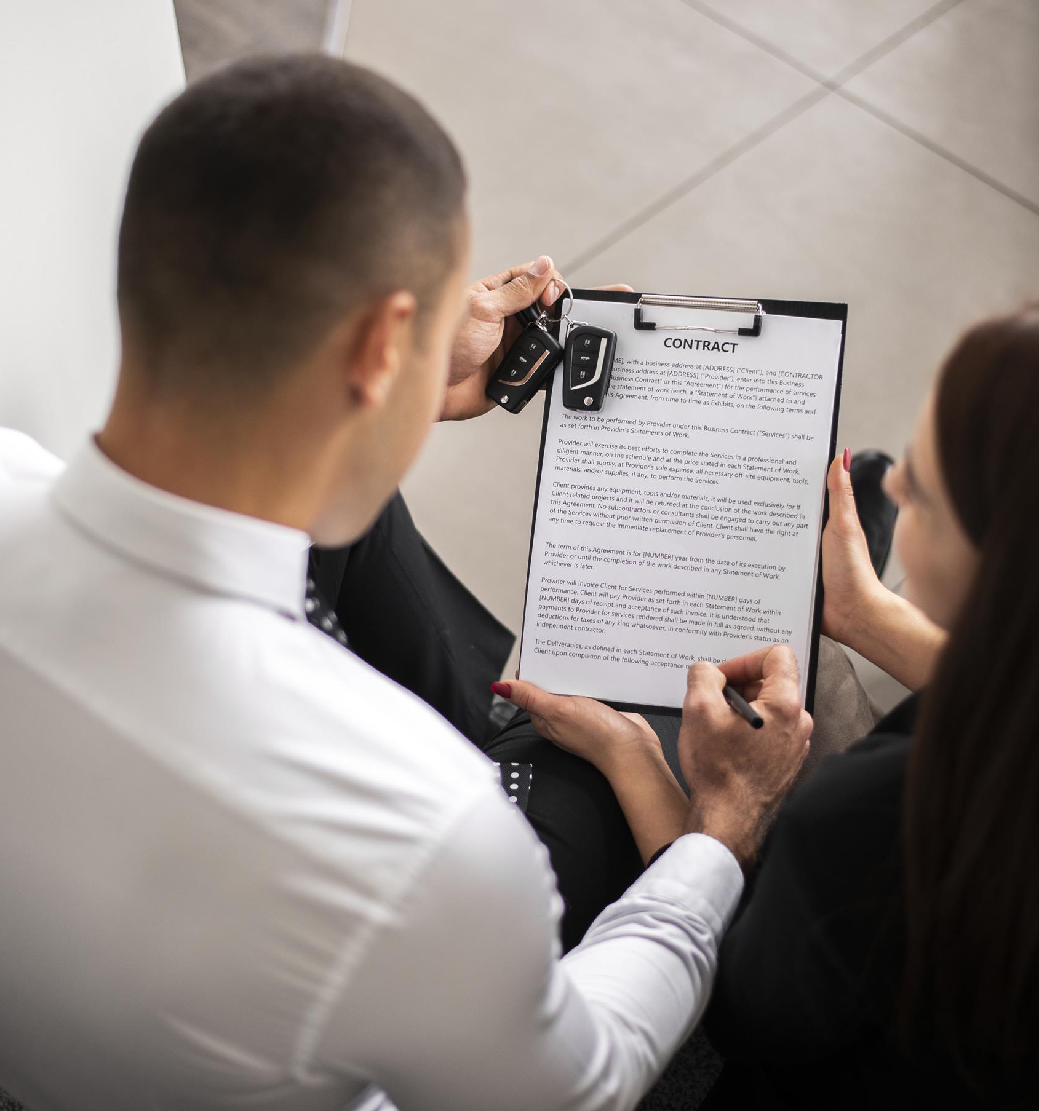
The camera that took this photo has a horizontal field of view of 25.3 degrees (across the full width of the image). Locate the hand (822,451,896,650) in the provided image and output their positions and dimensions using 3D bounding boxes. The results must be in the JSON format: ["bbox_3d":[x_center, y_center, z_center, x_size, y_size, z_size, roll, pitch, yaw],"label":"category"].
[{"bbox_3d":[0.225,-0.013,1.710,0.088,0.060,0.162,-25,84,3],"label":"hand"}]

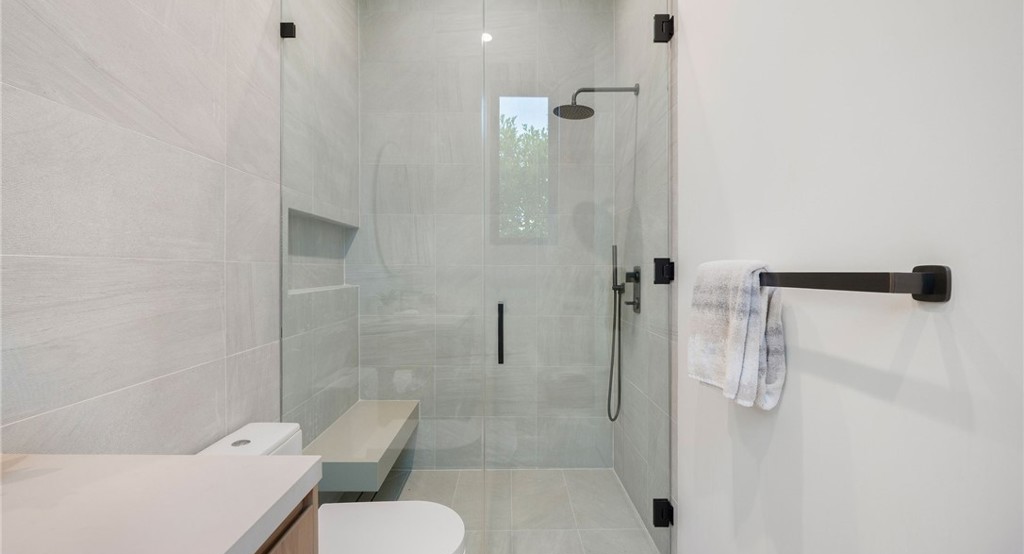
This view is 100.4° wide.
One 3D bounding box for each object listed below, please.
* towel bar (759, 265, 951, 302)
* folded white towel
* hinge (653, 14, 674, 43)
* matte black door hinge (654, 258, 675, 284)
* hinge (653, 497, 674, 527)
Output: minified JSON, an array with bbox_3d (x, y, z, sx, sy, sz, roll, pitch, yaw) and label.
[{"bbox_3d":[0.585,0.006,0.925,0.072,0.052,0.650,0,0,0],"label":"towel bar"},{"bbox_3d":[0.543,0.123,1.065,0.110,0.325,0.300,0,0,0],"label":"folded white towel"},{"bbox_3d":[0.577,-0.946,1.630,0.067,0.095,0.050,0,0,0],"label":"hinge"},{"bbox_3d":[0.577,-0.021,1.630,0.067,0.095,0.050,0,0,0],"label":"matte black door hinge"},{"bbox_3d":[0.577,0.901,1.630,0.067,0.095,0.050,0,0,0],"label":"hinge"}]

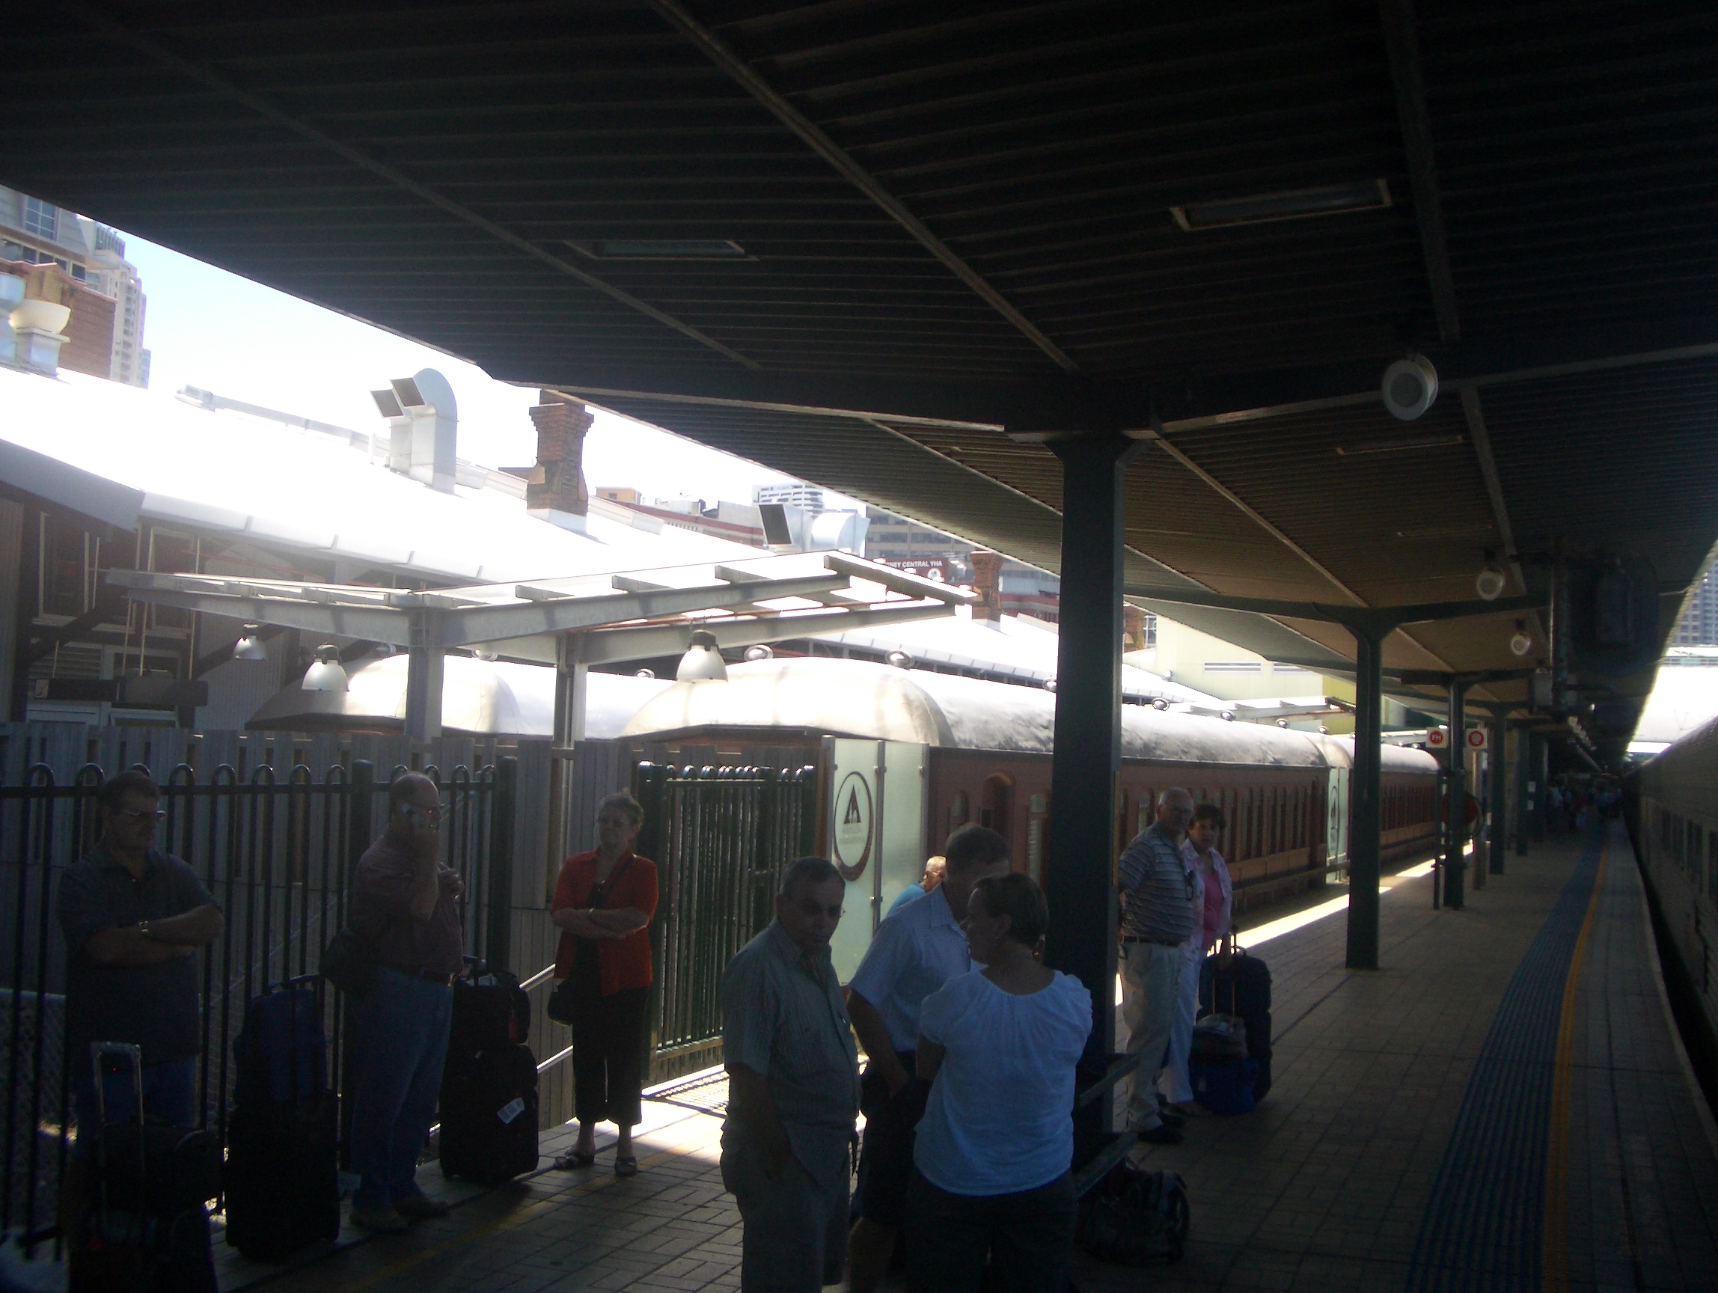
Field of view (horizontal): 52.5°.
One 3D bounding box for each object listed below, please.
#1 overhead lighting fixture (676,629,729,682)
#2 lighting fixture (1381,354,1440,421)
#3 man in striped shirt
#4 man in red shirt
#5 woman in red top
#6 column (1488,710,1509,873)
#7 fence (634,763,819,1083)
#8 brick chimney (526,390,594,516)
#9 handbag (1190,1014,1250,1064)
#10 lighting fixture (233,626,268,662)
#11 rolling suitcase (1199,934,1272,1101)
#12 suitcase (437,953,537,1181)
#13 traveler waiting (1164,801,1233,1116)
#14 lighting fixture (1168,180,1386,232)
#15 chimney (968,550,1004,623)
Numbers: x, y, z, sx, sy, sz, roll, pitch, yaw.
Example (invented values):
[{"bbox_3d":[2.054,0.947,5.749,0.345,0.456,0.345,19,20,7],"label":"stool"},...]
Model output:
[{"bbox_3d":[-1.210,0.068,13.500,0.400,0.420,0.400,1,-4,0],"label":"overhead lighting fixture"},{"bbox_3d":[2.405,-1.130,7.600,0.150,0.260,0.255,-21,9,-30],"label":"lighting fixture"},{"bbox_3d":[1.510,1.569,8.744,0.370,1.721,0.500,0,-4,23],"label":"man in striped shirt"},{"bbox_3d":[-1.718,1.336,6.698,0.390,1.701,0.500,1,-4,18],"label":"man in red shirt"},{"bbox_3d":[-1.117,1.468,7.630,0.460,1.640,0.350,1,-4,3],"label":"woman in red top"},{"bbox_3d":[12.386,2.763,33.744,0.300,3.260,0.280,0,-4,24],"label":"column"},{"bbox_3d":[-0.729,1.583,10.418,0.110,1.750,2.060,0,-4,24],"label":"fence"},{"bbox_3d":[-5.197,-3.430,30.300,0.750,2.300,1.150,0,-4,22],"label":"brick chimney"},{"bbox_3d":[1.916,2.084,9.270,0.310,0.250,0.200,1,-4,12],"label":"handbag"},{"bbox_3d":[-7.098,-0.039,20.300,0.400,0.430,0.400,1,-4,0],"label":"lighting fixture"},{"bbox_3d":[2.126,2.069,9.799,0.400,0.900,0.280,1,-4,12],"label":"rolling suitcase"},{"bbox_3d":[-1.580,1.822,7.450,0.270,0.920,0.380,5,-5,-40],"label":"suitcase"},{"bbox_3d":[1.813,1.669,9.330,0.440,1.620,0.340,3,-4,-18],"label":"traveler waiting"},{"bbox_3d":[1.277,-1.338,5.270,0.620,0.090,0.260,-2,-5,21],"label":"lighting fixture"},{"bbox_3d":[3.544,-1.754,48.070,0.700,2.220,0.980,0,-4,24],"label":"chimney"}]

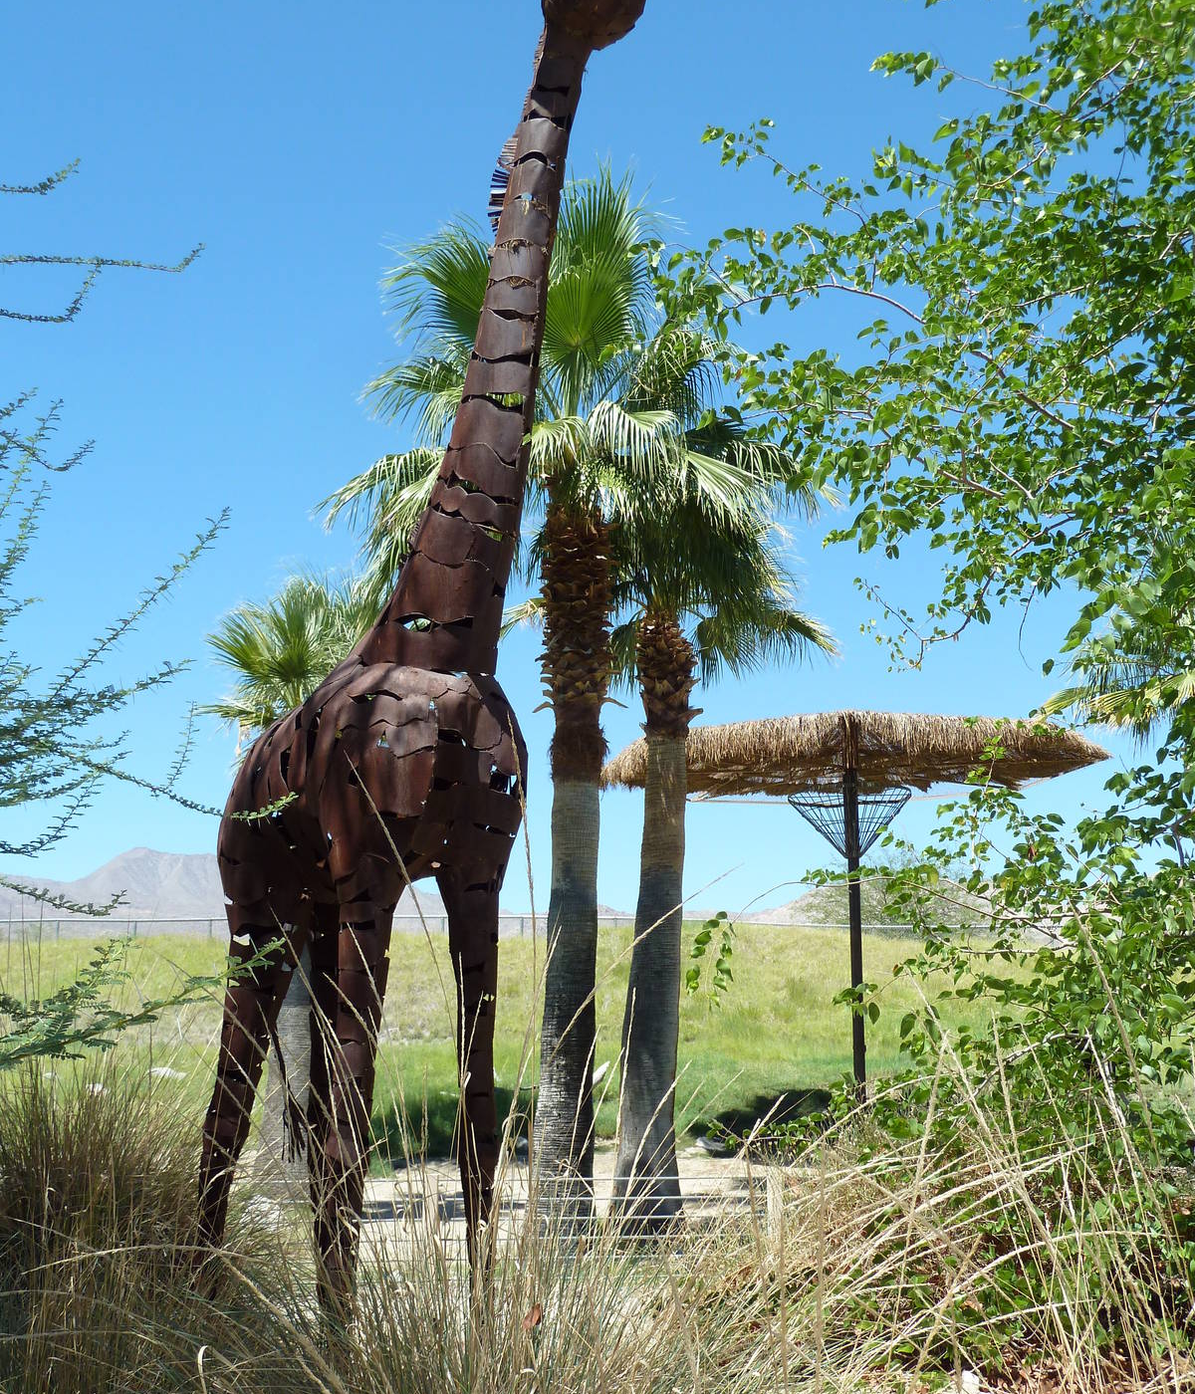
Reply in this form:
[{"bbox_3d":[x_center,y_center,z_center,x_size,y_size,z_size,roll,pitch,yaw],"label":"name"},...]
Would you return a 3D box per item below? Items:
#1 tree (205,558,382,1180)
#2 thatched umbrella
[{"bbox_3d":[-2.355,1.381,13.657,1.770,4.872,1.850,0,-9,0],"label":"tree"},{"bbox_3d":[2.913,2.312,18.875,5.701,4.329,5.300,0,-9,0],"label":"thatched umbrella"}]

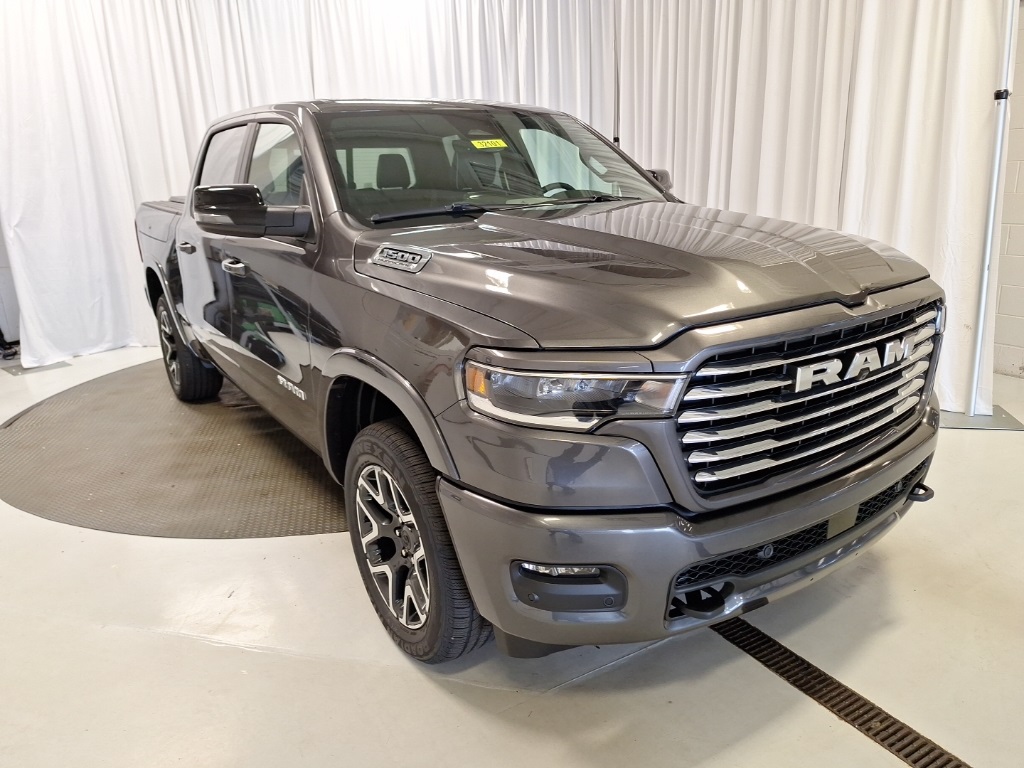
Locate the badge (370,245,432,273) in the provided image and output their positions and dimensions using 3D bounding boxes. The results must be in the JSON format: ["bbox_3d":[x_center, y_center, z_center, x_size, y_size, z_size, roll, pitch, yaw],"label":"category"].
[{"bbox_3d":[-0.360,-0.406,2.151,0.025,0.085,0.340,18,1,-39],"label":"badge"}]

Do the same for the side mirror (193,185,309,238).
[{"bbox_3d":[-0.973,-0.641,2.514,0.360,0.200,0.240,-12,20,-34],"label":"side mirror"}]

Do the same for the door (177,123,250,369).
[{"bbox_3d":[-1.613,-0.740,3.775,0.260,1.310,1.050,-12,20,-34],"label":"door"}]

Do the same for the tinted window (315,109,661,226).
[{"bbox_3d":[-0.040,-1.031,3.007,1.660,0.160,0.850,-12,54,-34],"label":"tinted window"}]

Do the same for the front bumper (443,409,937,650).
[{"bbox_3d":[0.813,0.334,2.208,2.030,0.420,0.600,-12,20,-34],"label":"front bumper"}]

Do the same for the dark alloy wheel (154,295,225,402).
[{"bbox_3d":[-2.451,-0.287,5.156,0.285,0.800,0.800,-12,20,-34],"label":"dark alloy wheel"}]

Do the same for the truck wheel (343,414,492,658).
[{"bbox_3d":[-0.288,0.504,2.296,0.285,0.800,0.800,-12,20,-34],"label":"truck wheel"}]

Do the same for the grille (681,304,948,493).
[{"bbox_3d":[0.904,-0.005,1.972,1.260,0.410,0.160,-12,20,-34],"label":"grille"}]

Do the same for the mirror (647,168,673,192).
[{"bbox_3d":[0.783,-1.074,3.749,0.360,0.200,0.240,-12,20,-34],"label":"mirror"}]

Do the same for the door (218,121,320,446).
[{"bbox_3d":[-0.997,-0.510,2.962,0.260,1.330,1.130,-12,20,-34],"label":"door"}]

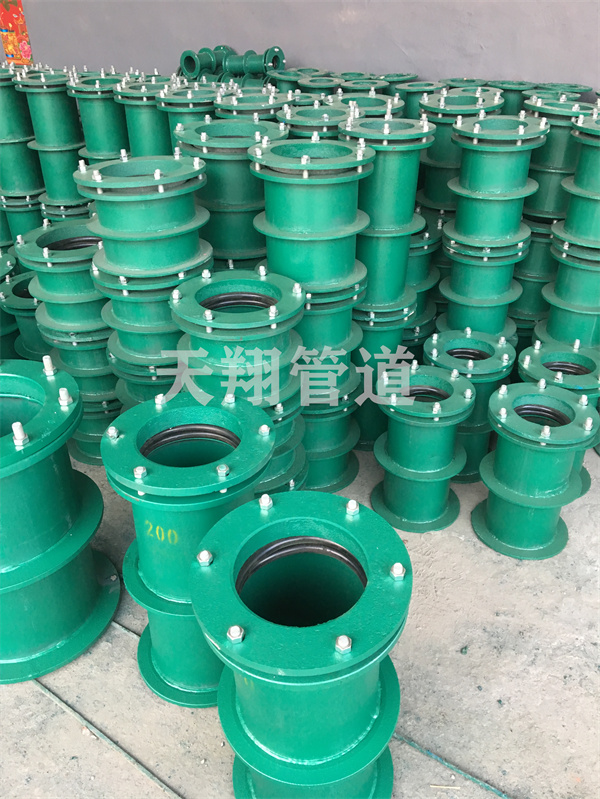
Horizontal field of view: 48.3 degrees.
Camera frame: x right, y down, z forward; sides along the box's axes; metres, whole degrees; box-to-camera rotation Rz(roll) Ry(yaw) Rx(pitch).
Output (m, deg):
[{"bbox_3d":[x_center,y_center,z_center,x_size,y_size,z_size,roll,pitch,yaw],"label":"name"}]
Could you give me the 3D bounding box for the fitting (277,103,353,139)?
[{"bbox_3d":[0.071,-0.788,2.246,0.287,0.360,0.287,-1,33,0],"label":"fitting"}]

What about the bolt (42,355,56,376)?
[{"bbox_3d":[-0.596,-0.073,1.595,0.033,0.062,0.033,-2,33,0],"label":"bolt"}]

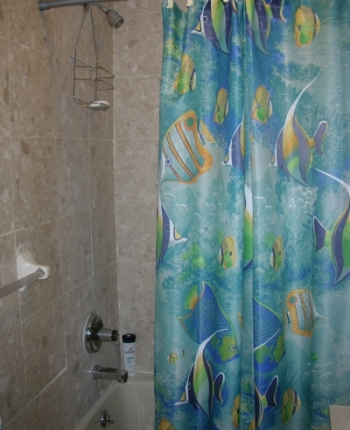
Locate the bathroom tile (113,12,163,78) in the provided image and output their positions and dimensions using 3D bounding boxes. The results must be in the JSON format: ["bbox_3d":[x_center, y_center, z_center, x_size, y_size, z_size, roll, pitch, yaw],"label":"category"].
[{"bbox_3d":[-0.154,-0.801,2.232,0.295,0.303,0.015,1,8,14],"label":"bathroom tile"}]

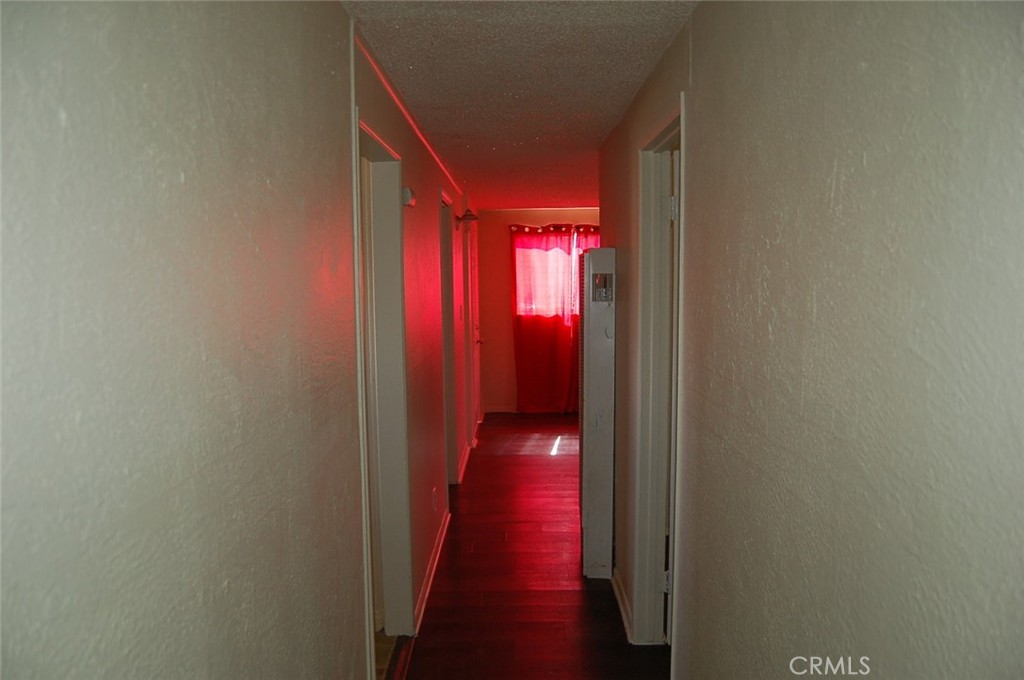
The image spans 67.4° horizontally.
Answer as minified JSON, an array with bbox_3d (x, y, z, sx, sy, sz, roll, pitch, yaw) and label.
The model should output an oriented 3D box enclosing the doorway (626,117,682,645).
[{"bbox_3d":[0.573,0.293,2.777,0.140,2.080,0.880,0,5,0],"label":"doorway"}]

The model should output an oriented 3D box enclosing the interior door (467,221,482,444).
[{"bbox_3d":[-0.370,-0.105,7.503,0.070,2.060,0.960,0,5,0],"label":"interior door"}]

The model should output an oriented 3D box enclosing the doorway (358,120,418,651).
[{"bbox_3d":[-0.509,0.298,2.831,0.140,2.080,0.940,0,5,0],"label":"doorway"}]

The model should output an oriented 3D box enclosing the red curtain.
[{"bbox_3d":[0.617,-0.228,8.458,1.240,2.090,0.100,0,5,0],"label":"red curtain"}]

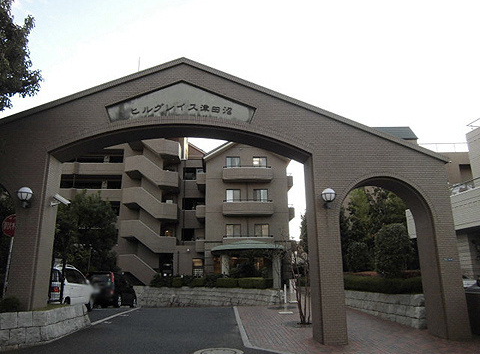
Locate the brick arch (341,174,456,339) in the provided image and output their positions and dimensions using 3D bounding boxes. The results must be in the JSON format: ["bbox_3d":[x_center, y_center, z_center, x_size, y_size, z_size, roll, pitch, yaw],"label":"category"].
[{"bbox_3d":[3.375,1.833,8.567,2.380,3.760,0.800,0,-13,-2],"label":"brick arch"}]

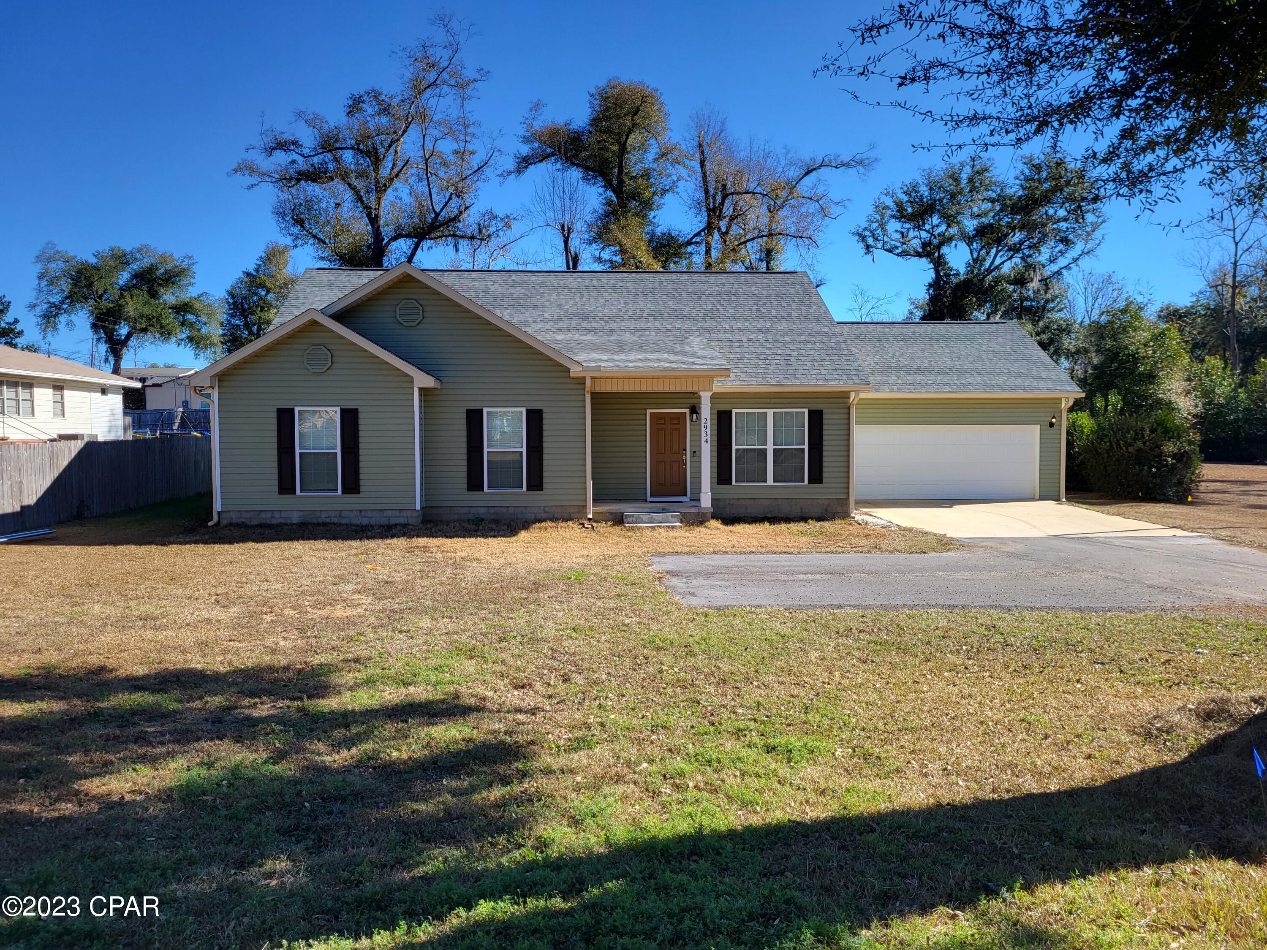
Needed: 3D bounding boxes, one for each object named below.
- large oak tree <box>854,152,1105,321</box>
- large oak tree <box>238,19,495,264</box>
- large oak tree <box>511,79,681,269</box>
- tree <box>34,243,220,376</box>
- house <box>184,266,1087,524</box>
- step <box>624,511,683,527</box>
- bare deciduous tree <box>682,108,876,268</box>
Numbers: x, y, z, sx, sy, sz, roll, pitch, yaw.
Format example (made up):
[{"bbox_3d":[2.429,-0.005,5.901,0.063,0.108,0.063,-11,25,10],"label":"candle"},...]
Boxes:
[{"bbox_3d":[18.640,-9.035,51.390,13.715,16.572,12.343,0,3,-2],"label":"large oak tree"},{"bbox_3d":[-12.754,-11.186,46.030,12.639,21.610,11.375,0,3,-2],"label":"large oak tree"},{"bbox_3d":[-1.867,-10.279,48.511,8.662,19.477,8.229,0,3,-2],"label":"large oak tree"},{"bbox_3d":[-30.102,-7.608,56.544,11.159,12.119,10.601,0,3,-2],"label":"tree"},{"bbox_3d":[1.405,-2.759,28.125,22.550,6.920,16.700,0,3,-2],"label":"house"},{"bbox_3d":[0.417,0.965,20.426,1.248,0.300,0.700,0,3,-2],"label":"step"},{"bbox_3d":[7.495,-9.853,49.905,10.179,18.426,9.161,0,3,-2],"label":"bare deciduous tree"}]

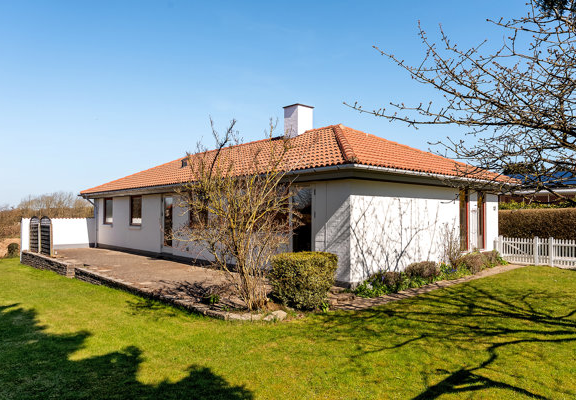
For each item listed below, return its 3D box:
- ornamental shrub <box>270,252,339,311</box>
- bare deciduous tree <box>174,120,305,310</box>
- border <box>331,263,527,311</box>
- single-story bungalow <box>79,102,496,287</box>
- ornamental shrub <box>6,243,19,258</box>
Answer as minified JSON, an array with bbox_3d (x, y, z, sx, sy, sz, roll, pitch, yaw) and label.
[{"bbox_3d":[0.271,1.370,7.330,1.184,0.874,1.015,0,-2,0],"label":"ornamental shrub"},{"bbox_3d":[-0.781,0.236,6.973,2.087,3.102,1.974,0,-2,0],"label":"bare deciduous tree"},{"bbox_3d":[3.939,1.843,9.815,8.368,0.113,0.423,2,-3,-42],"label":"border"},{"bbox_3d":[-1.207,-0.650,17.038,8.745,5.612,16.909,2,-3,-42],"label":"single-story bungalow"},{"bbox_3d":[-14.425,2.629,21.828,0.592,0.818,0.592,1,-2,-33],"label":"ornamental shrub"}]

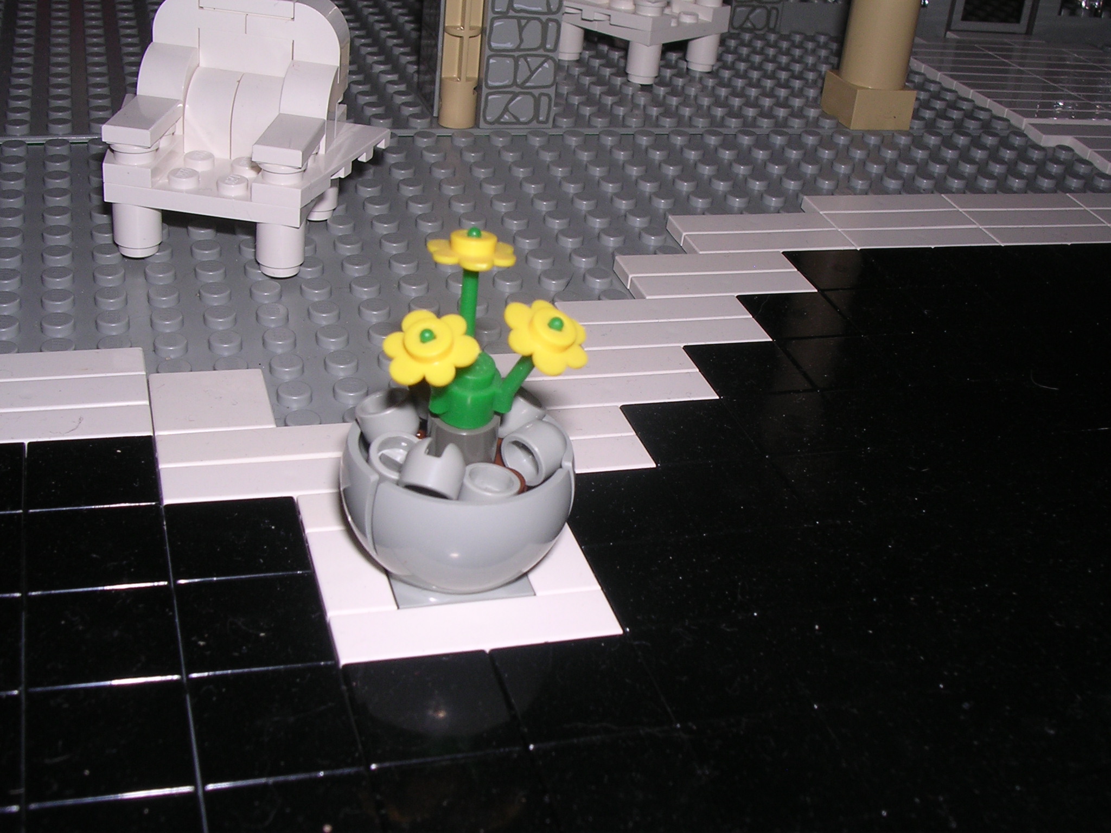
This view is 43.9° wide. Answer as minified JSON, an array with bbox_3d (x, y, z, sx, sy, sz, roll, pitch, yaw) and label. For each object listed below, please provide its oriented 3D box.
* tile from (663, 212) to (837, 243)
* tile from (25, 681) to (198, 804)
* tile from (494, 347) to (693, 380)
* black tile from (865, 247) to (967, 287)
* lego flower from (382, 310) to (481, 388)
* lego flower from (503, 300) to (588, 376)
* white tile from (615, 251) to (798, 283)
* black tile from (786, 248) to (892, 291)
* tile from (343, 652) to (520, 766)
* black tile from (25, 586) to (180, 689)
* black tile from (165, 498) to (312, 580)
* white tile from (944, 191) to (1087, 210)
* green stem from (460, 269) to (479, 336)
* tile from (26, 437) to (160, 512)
[{"bbox_3d":[0.038,-0.035,0.263,0.032,0.003,0.008,-4,32,-17],"label":"tile"},{"bbox_3d":[-0.044,0.033,0.136,0.016,0.003,0.016,-4,32,-17],"label":"tile"},{"bbox_3d":[0.006,-0.006,0.210,0.032,0.003,0.008,-4,32,-17],"label":"tile"},{"bbox_3d":[0.066,-0.026,0.253,0.016,0.003,0.016,-4,32,-17],"label":"black tile"},{"bbox_3d":[-0.013,-0.007,0.141,0.010,0.003,0.010,-20,58,-7],"label":"lego flower"},{"bbox_3d":[-0.001,-0.009,0.143,0.010,0.003,0.009,36,40,1],"label":"lego flower"},{"bbox_3d":[0.027,-0.026,0.245,0.032,0.003,0.008,-4,32,-17],"label":"white tile"},{"bbox_3d":[0.051,-0.025,0.249,0.016,0.003,0.016,-4,32,-17],"label":"black tile"},{"bbox_3d":[-0.013,0.031,0.143,0.016,0.003,0.016,-4,32,-17],"label":"tile"},{"bbox_3d":[-0.048,0.024,0.147,0.016,0.003,0.016,-4,32,-17],"label":"black tile"},{"bbox_3d":[-0.038,0.016,0.164,0.016,0.003,0.016,-4,32,-17],"label":"black tile"},{"bbox_3d":[0.096,-0.044,0.291,0.032,0.003,0.008,-4,32,-17],"label":"white tile"},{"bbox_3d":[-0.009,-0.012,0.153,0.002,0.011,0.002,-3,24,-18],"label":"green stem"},{"bbox_3d":[-0.058,0.008,0.173,0.016,0.003,0.016,-4,32,-17],"label":"tile"}]

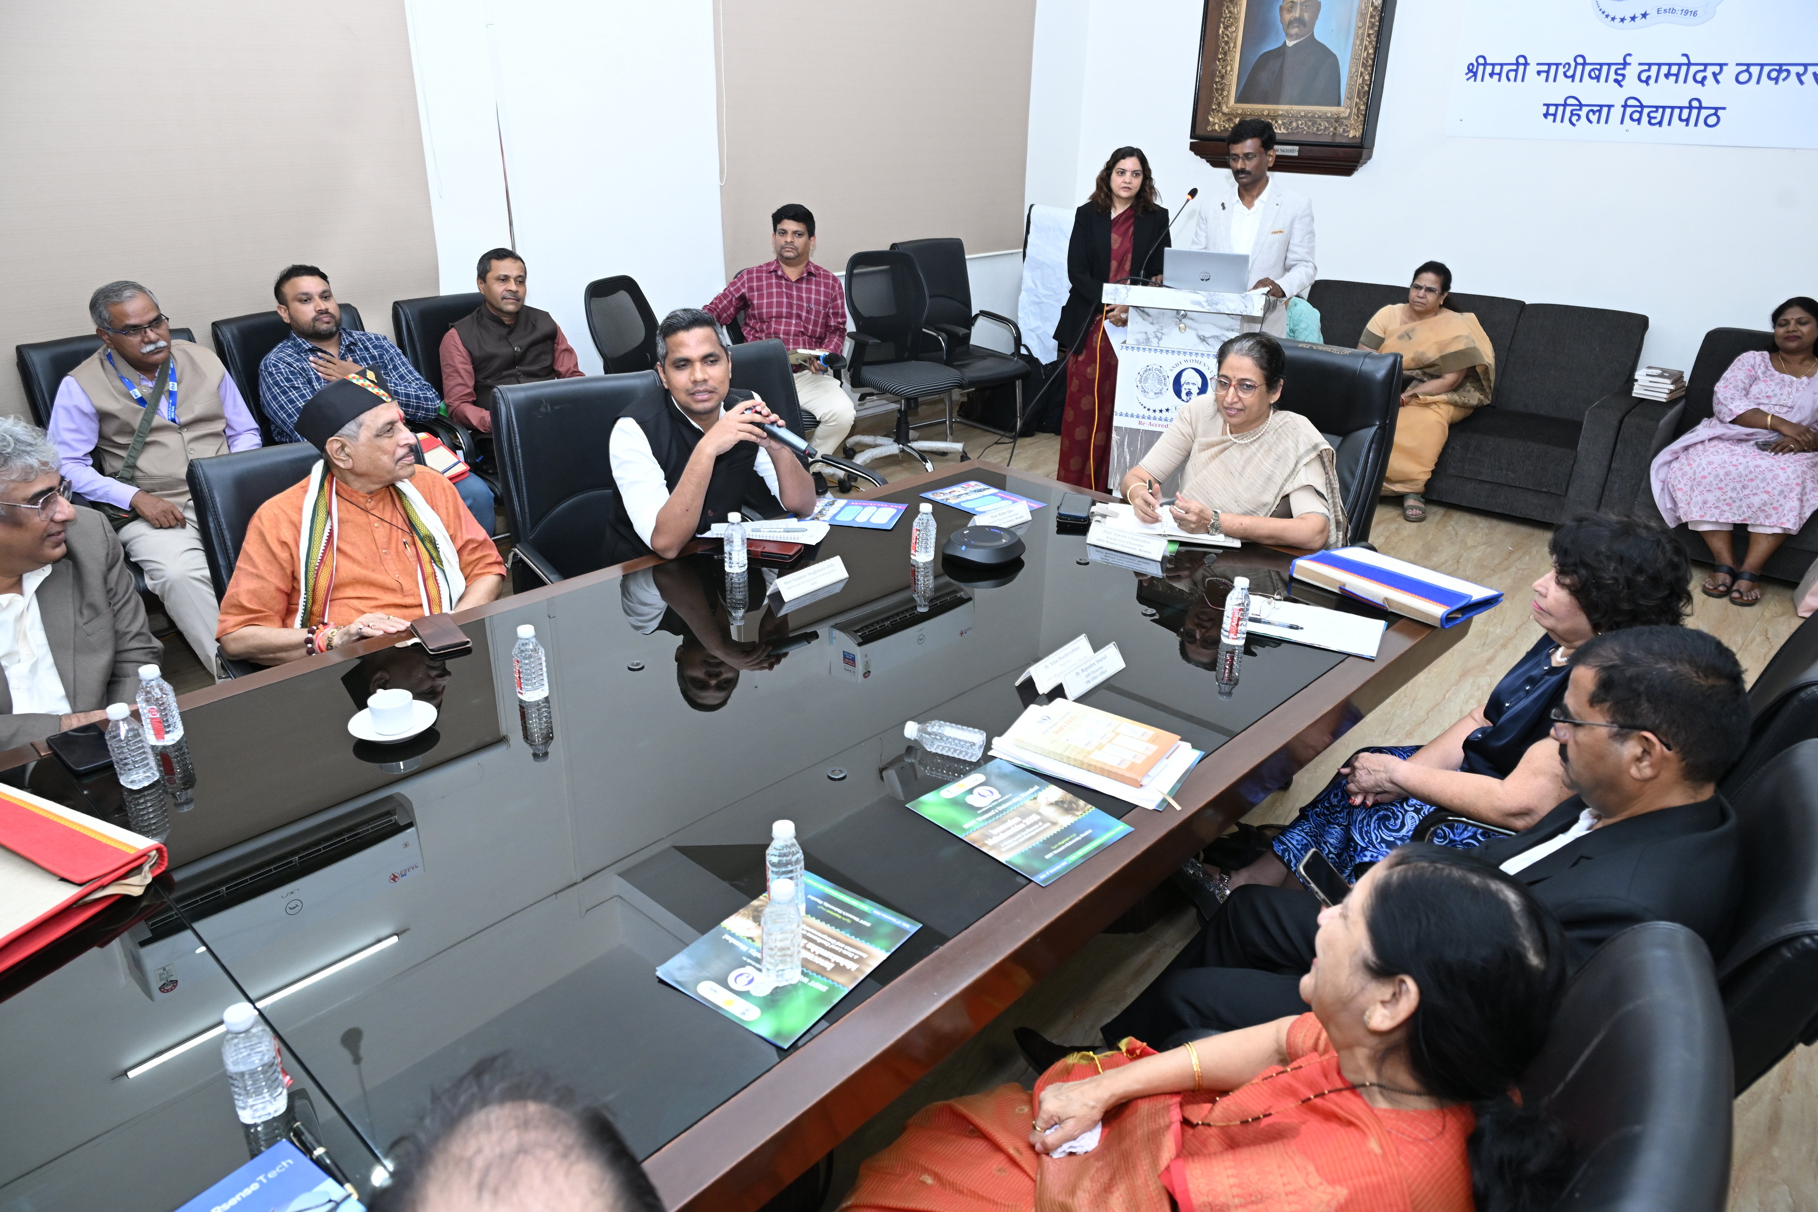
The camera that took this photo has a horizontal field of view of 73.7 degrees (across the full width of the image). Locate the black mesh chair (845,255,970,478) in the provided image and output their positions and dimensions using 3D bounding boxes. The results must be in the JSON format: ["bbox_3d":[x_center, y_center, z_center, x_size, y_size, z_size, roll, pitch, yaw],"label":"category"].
[{"bbox_3d":[-0.001,-1.267,6.313,0.620,1.040,0.620,-13,27,-32],"label":"black mesh chair"}]

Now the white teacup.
[{"bbox_3d":[-0.906,0.184,2.118,0.075,0.055,0.095,-18,30,-39],"label":"white teacup"}]

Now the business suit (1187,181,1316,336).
[{"bbox_3d":[1.396,-1.226,4.957,0.500,0.930,0.330,12,26,25],"label":"business suit"}]

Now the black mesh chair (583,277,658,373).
[{"bbox_3d":[-1.043,-0.874,5.301,0.620,1.040,0.620,11,24,23],"label":"black mesh chair"}]

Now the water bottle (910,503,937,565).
[{"bbox_3d":[0.037,-0.178,2.888,0.057,0.134,0.057,1,22,0],"label":"water bottle"}]

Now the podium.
[{"bbox_3d":[1.254,-0.943,5.591,0.686,1.060,0.480,10,24,21],"label":"podium"}]

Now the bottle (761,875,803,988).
[{"bbox_3d":[-0.162,0.412,1.541,0.055,0.139,0.055,-2,23,-6],"label":"bottle"}]

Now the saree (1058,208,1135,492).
[{"bbox_3d":[0.880,-1.071,5.412,0.440,1.360,0.360,7,23,14],"label":"saree"}]

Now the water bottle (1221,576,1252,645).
[{"bbox_3d":[0.670,0.010,2.466,0.057,0.134,0.057,20,29,38],"label":"water bottle"}]

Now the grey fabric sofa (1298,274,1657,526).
[{"bbox_3d":[2.630,-1.109,6.265,2.020,0.900,0.900,20,29,37],"label":"grey fabric sofa"}]

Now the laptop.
[{"bbox_3d":[1.314,-1.438,5.273,0.354,0.225,0.290,10,24,21],"label":"laptop"}]

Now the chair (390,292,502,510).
[{"bbox_3d":[-1.599,-0.692,4.852,0.660,1.020,0.600,20,29,38],"label":"chair"}]

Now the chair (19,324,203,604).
[{"bbox_3d":[-2.350,-0.257,3.797,0.580,1.040,0.660,-15,28,-34],"label":"chair"}]

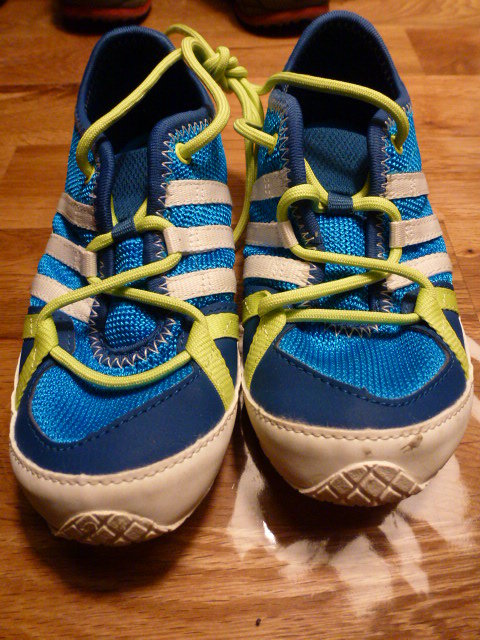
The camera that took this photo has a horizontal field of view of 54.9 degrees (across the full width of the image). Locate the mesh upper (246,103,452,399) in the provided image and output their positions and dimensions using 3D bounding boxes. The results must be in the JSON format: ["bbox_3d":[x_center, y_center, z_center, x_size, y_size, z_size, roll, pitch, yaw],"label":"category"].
[{"bbox_3d":[0.043,-0.036,0.187,0.077,0.046,0.142,1,56,2],"label":"mesh upper"}]

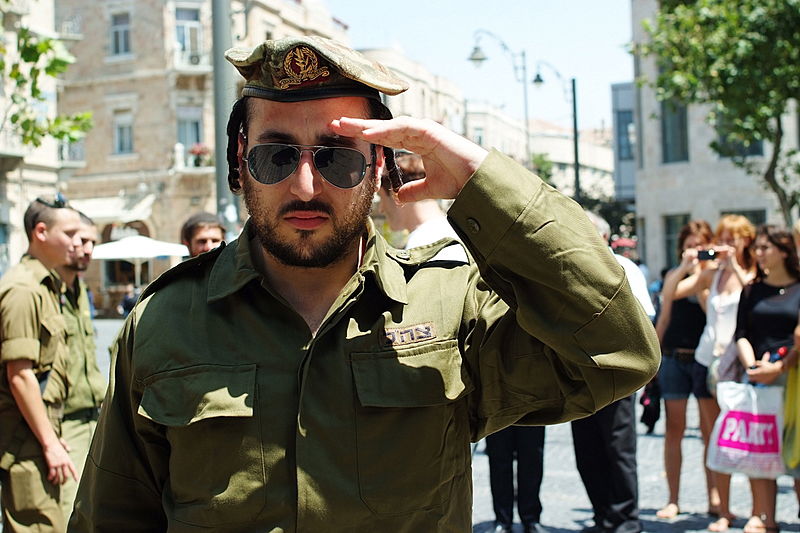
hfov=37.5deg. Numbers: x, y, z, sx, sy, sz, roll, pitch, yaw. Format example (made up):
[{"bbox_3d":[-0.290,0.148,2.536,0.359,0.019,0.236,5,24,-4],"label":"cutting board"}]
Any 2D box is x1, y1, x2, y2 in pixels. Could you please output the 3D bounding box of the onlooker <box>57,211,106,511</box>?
[{"bbox_3d":[-1.259,0.647,4.500,0.320,1.720,0.500,-2,0,26],"label":"onlooker"}]

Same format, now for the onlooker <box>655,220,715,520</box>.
[{"bbox_3d":[1.627,0.576,6.550,0.440,1.650,0.360,-2,0,18],"label":"onlooker"}]

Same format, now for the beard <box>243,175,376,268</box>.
[{"bbox_3d":[-0.104,-0.052,1.355,0.150,0.112,0.110,3,3,-4],"label":"beard"}]

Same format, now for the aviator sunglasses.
[{"bbox_3d":[-0.105,-0.116,1.355,0.143,0.052,0.135,3,3,-4],"label":"aviator sunglasses"}]

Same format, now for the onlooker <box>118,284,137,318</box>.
[{"bbox_3d":[-9.223,1.159,40.000,0.580,1.270,0.650,-2,0,37],"label":"onlooker"}]

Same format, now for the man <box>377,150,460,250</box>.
[{"bbox_3d":[0.113,0.556,3.800,0.320,1.790,0.480,-2,0,30],"label":"man"}]

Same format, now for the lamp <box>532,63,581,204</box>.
[{"bbox_3d":[5.035,-2.585,37.000,1.400,7.720,0.500,-2,0,6],"label":"lamp"}]

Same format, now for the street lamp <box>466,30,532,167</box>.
[{"bbox_3d":[2.712,-2.435,31.000,1.570,7.590,0.550,-2,0,6],"label":"street lamp"}]

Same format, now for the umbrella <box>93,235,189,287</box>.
[{"bbox_3d":[-8.883,0.386,40.000,3.300,2.750,3.300,-2,0,0],"label":"umbrella"}]

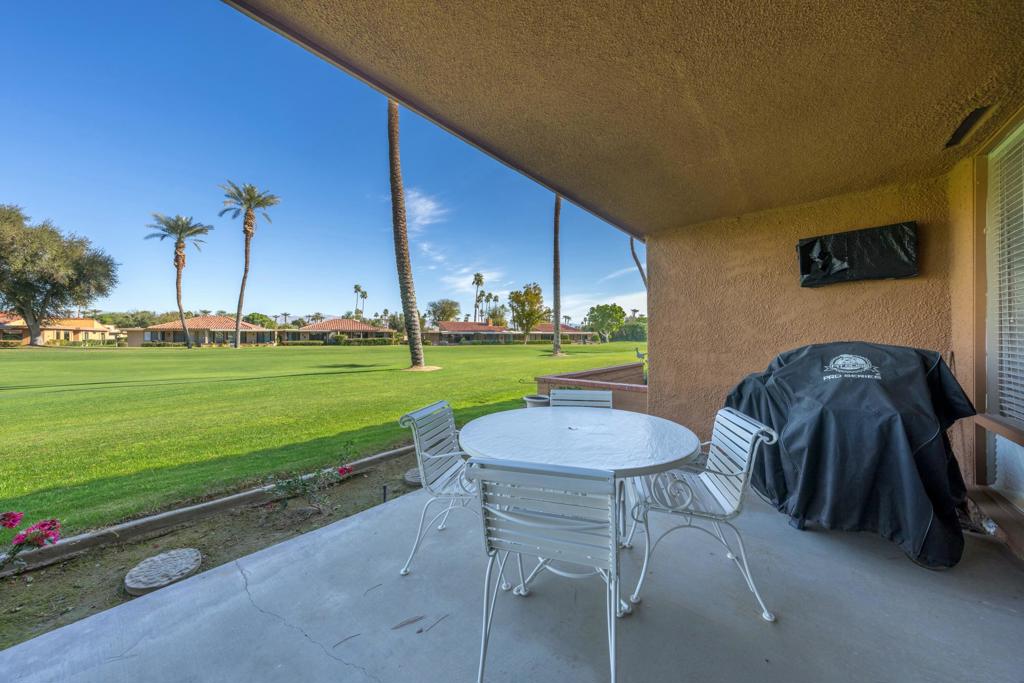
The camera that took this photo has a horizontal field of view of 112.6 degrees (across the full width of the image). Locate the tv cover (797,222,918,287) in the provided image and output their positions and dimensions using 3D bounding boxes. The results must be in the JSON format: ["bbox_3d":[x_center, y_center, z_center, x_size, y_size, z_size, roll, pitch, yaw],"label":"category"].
[{"bbox_3d":[2.890,-0.710,2.890,0.700,0.435,0.100,0,0,41],"label":"tv cover"}]

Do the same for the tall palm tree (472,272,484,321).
[{"bbox_3d":[-10.009,-9.833,102.000,3.700,21.266,3.700,0,0,0],"label":"tall palm tree"}]

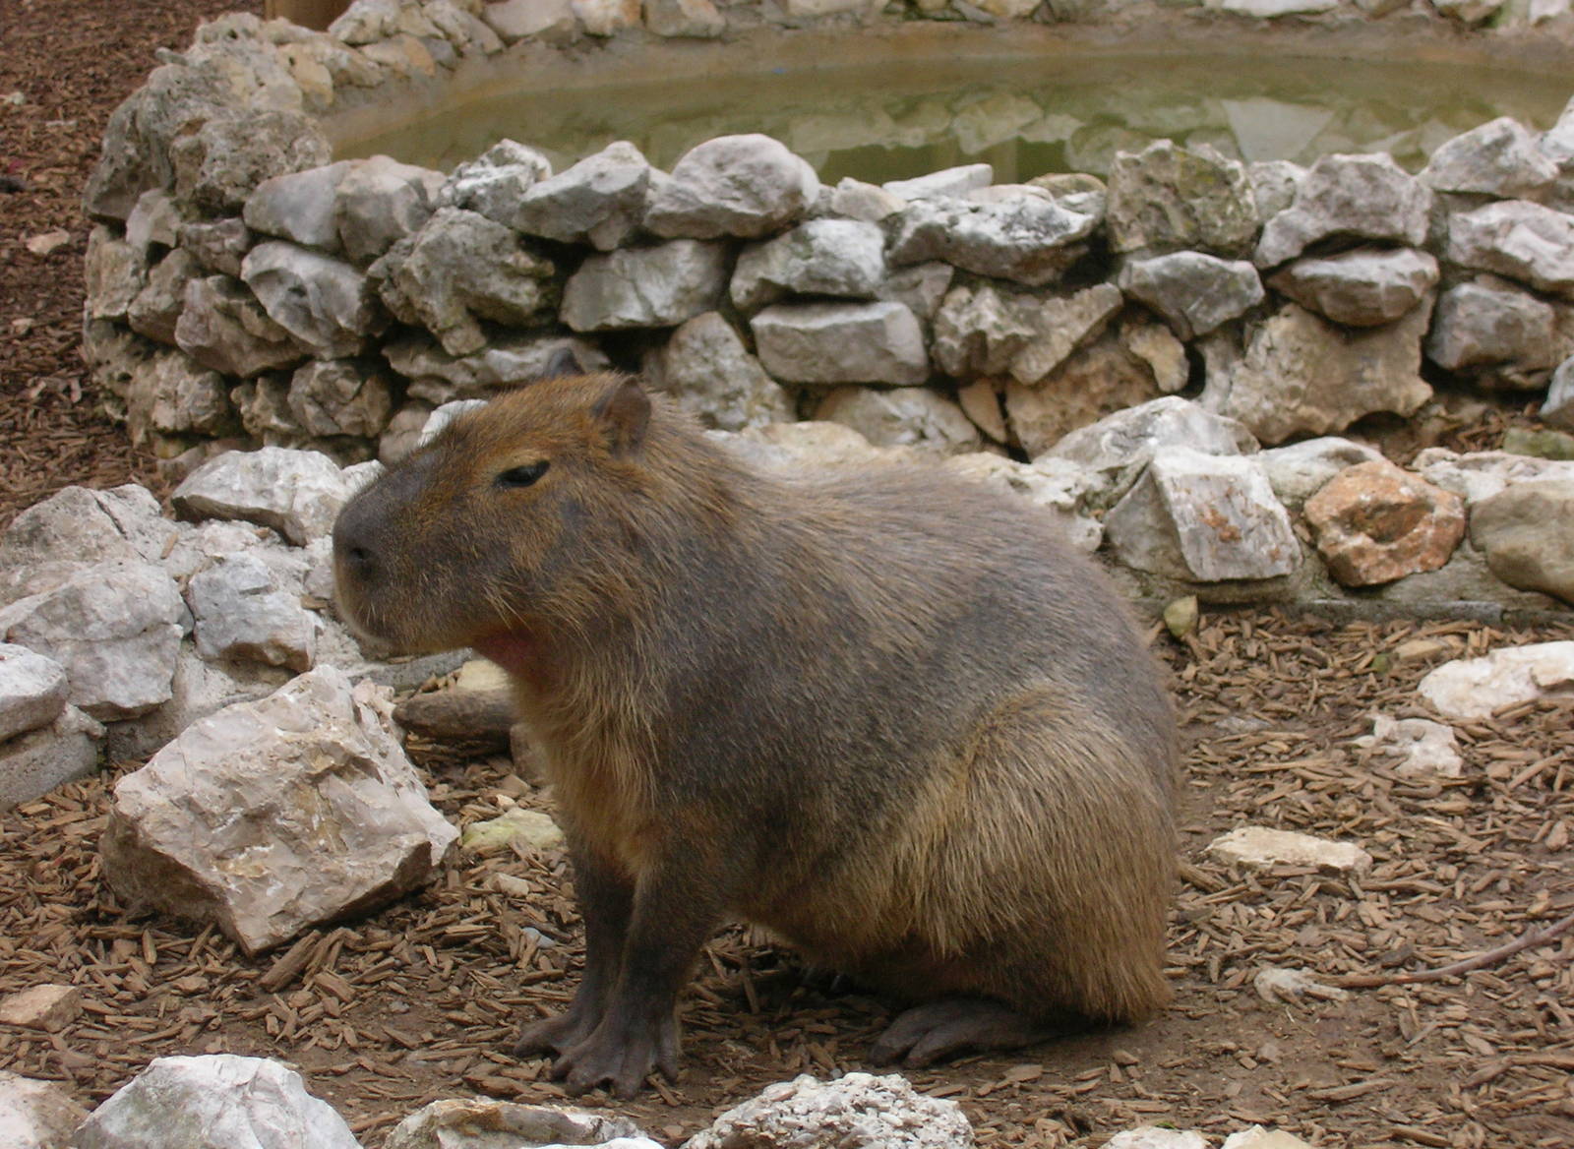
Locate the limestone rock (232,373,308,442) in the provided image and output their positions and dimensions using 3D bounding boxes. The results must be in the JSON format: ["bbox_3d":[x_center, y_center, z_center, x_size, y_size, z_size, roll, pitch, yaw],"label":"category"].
[{"bbox_3d":[-0.772,-0.249,7.116,0.110,0.092,0.088,-12,17,-41],"label":"limestone rock"}]

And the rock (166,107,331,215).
[{"bbox_3d":[-0.808,-0.624,7.199,0.200,0.145,0.189,-9,16,-34],"label":"rock"}]

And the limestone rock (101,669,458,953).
[{"bbox_3d":[-0.499,0.228,4.705,0.310,0.225,0.260,3,13,15],"label":"limestone rock"}]

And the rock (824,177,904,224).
[{"bbox_3d":[0.109,-0.531,6.754,0.126,0.059,0.100,0,13,0],"label":"rock"}]

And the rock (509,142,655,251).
[{"bbox_3d":[-0.335,-0.621,7.814,0.229,0.179,0.195,0,12,0],"label":"rock"}]

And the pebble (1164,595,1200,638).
[{"bbox_3d":[0.470,0.050,5.673,0.044,0.050,0.031,0,14,0],"label":"pebble"}]

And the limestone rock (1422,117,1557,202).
[{"bbox_3d":[1.071,-0.633,7.273,0.160,0.111,0.194,7,15,29],"label":"limestone rock"}]

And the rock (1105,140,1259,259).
[{"bbox_3d":[0.656,-0.622,7.921,0.257,0.196,0.218,0,12,0],"label":"rock"}]

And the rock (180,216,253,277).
[{"bbox_3d":[-0.807,-0.463,6.750,0.095,0.083,0.080,5,15,19],"label":"rock"}]

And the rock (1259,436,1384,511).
[{"bbox_3d":[0.770,-0.145,6.876,0.179,0.104,0.152,0,12,0],"label":"rock"}]

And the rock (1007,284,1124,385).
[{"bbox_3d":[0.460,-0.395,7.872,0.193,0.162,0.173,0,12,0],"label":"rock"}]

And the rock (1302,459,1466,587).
[{"bbox_3d":[0.766,-0.066,6.125,0.195,0.155,0.150,0,12,0],"label":"rock"}]

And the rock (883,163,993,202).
[{"bbox_3d":[0.212,-0.550,6.692,0.153,0.043,0.107,0,14,0],"label":"rock"}]

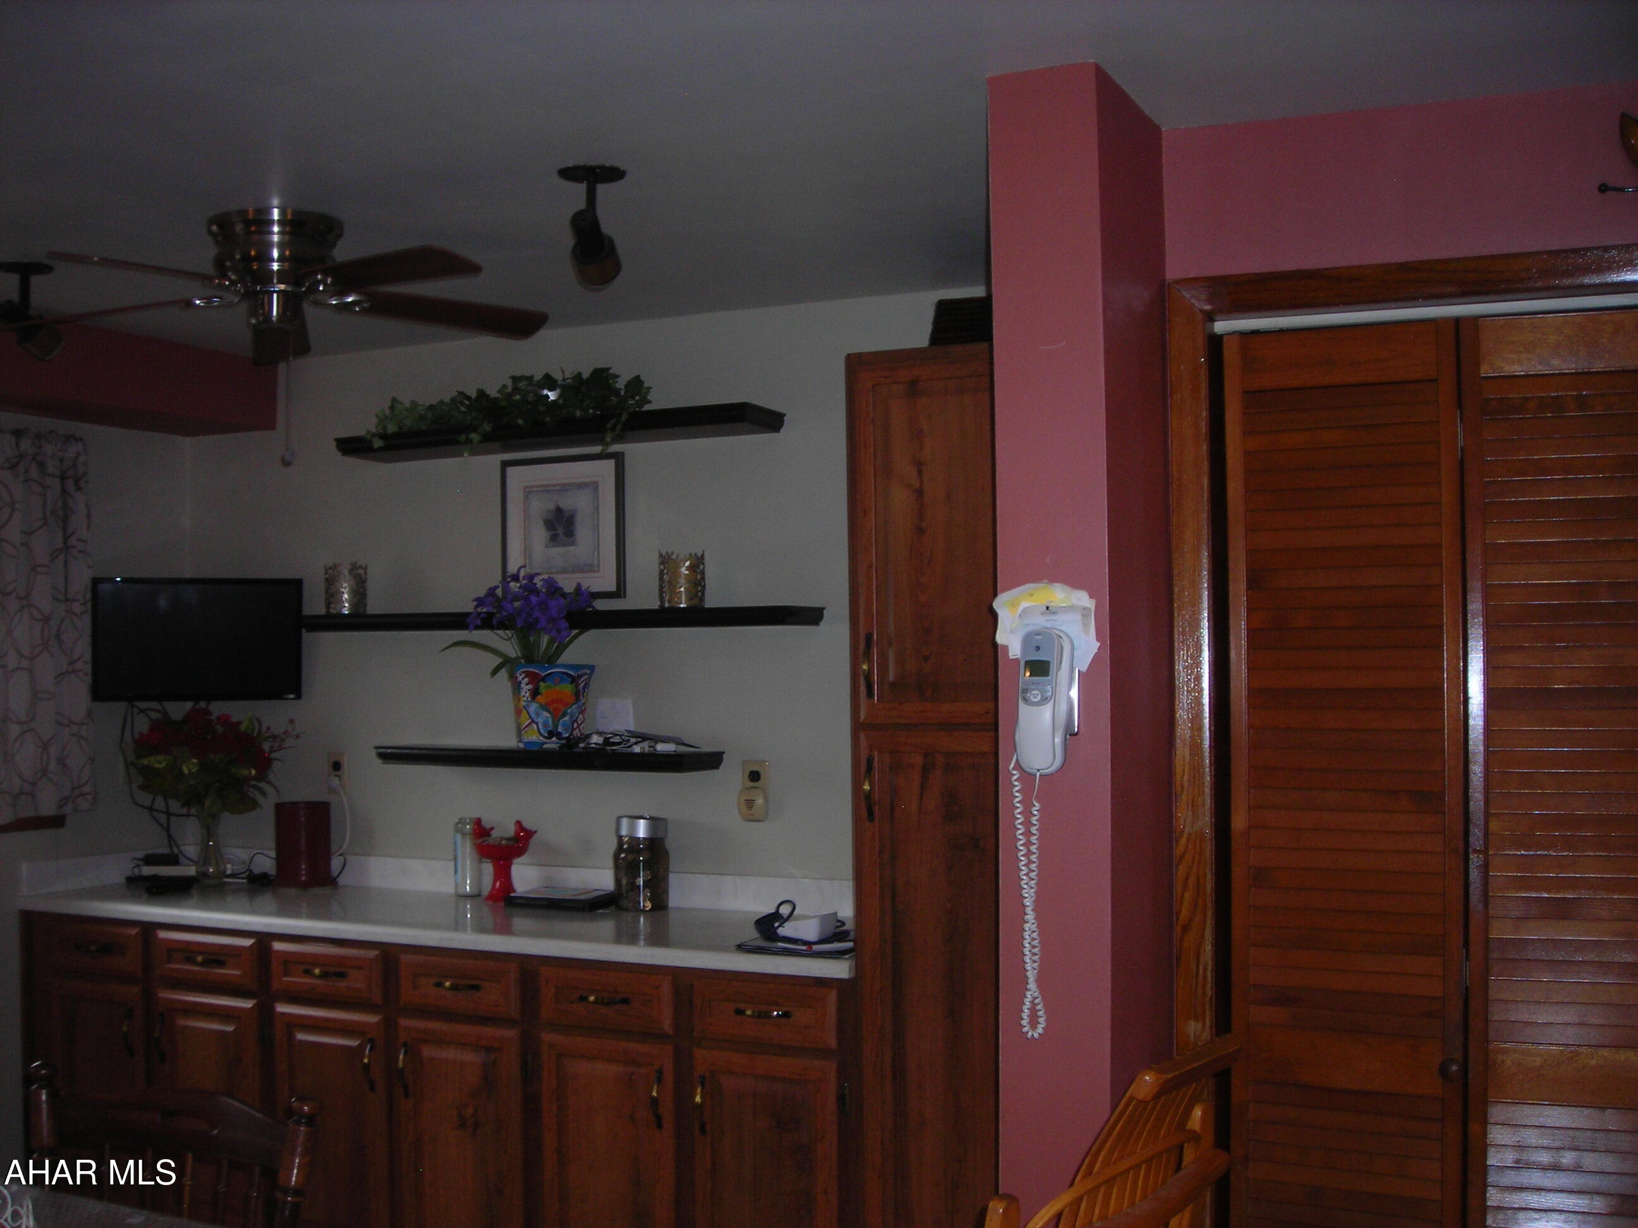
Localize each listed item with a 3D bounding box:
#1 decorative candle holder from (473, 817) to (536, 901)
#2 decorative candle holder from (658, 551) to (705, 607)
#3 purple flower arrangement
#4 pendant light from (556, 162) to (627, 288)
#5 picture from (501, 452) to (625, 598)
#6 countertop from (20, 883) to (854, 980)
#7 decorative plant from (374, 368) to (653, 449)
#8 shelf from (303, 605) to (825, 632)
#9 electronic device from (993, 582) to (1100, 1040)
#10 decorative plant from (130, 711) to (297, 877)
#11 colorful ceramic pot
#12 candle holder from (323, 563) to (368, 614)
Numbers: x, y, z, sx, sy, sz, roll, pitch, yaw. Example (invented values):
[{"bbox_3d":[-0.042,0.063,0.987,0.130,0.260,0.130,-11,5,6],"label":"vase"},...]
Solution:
[{"bbox_3d":[-0.850,0.661,4.854,0.172,0.227,0.145,0,-1,-10],"label":"decorative candle holder"},{"bbox_3d":[-0.351,-0.087,4.599,0.119,0.149,0.119,0,-1,0],"label":"decorative candle holder"},{"bbox_3d":[-0.751,0.023,4.684,0.460,0.295,0.270,-1,-2,27],"label":"purple flower arrangement"},{"bbox_3d":[-0.407,-0.702,3.311,0.125,0.215,0.160,-1,-2,33],"label":"pendant light"},{"bbox_3d":[-0.699,-0.236,4.897,0.395,0.387,0.022,-1,-2,27],"label":"picture"},{"bbox_3d":[-0.925,0.789,4.650,2.531,0.042,0.628,-1,-2,27],"label":"countertop"},{"bbox_3d":[-0.824,-0.534,4.838,0.900,0.210,0.220,-1,-2,27],"label":"decorative plant"},{"bbox_3d":[-0.720,0.018,4.796,1.555,0.049,0.210,-1,-2,27],"label":"shelf"},{"bbox_3d":[0.318,0.294,2.671,0.170,0.680,0.100,-1,-2,27],"label":"electronic device"},{"bbox_3d":[-1.758,0.528,5.208,0.480,0.523,0.410,-1,-2,27],"label":"decorative plant"},{"bbox_3d":[-0.695,0.244,4.729,0.205,0.225,0.190,0,-1,-16],"label":"colorful ceramic pot"},{"bbox_3d":[-1.342,-0.071,5.104,0.120,0.150,0.120,0,-1,0],"label":"candle holder"}]

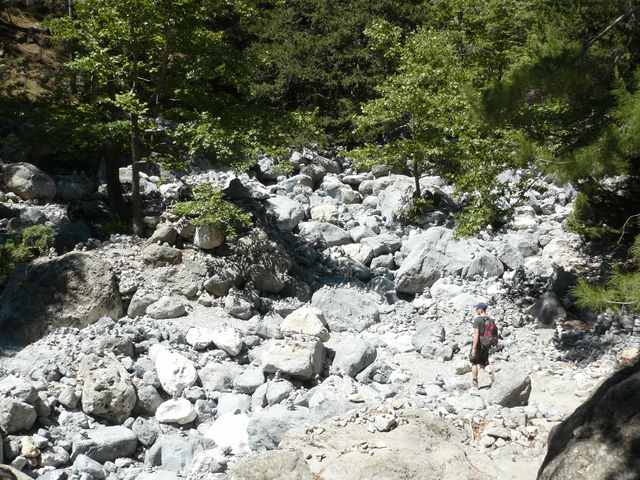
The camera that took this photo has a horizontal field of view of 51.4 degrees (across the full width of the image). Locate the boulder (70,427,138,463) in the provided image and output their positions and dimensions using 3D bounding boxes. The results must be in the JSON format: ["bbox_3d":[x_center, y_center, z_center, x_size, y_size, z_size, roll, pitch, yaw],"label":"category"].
[{"bbox_3d":[-3.642,3.472,11.300,1.121,0.576,0.728,0,6,0],"label":"boulder"}]

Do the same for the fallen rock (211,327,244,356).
[{"bbox_3d":[-2.085,2.287,15.000,0.766,0.576,0.651,-1,6,-8],"label":"fallen rock"}]

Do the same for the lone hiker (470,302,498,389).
[{"bbox_3d":[3.361,2.156,13.600,0.520,1.750,0.480,-6,8,-43],"label":"lone hiker"}]

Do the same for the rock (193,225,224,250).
[{"bbox_3d":[-3.317,-0.074,19.800,0.952,0.773,0.857,-1,6,-10],"label":"rock"}]

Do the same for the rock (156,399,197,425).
[{"bbox_3d":[-2.479,2.963,11.500,0.680,0.340,0.500,-1,8,-6],"label":"rock"}]

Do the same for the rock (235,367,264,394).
[{"bbox_3d":[-1.440,2.871,13.600,0.613,0.563,0.552,0,6,0],"label":"rock"}]

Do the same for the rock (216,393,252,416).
[{"bbox_3d":[-1.521,2.892,11.700,0.600,0.380,0.550,0,7,0],"label":"rock"}]

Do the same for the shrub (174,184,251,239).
[{"bbox_3d":[-3.149,-0.835,19.500,2.300,1.500,1.900,0,7,0],"label":"shrub"}]

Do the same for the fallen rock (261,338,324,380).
[{"bbox_3d":[-0.583,2.531,14.100,1.356,0.710,1.085,0,6,-2],"label":"fallen rock"}]

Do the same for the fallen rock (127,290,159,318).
[{"bbox_3d":[-4.534,1.647,17.000,0.817,0.700,0.736,0,6,0],"label":"fallen rock"}]

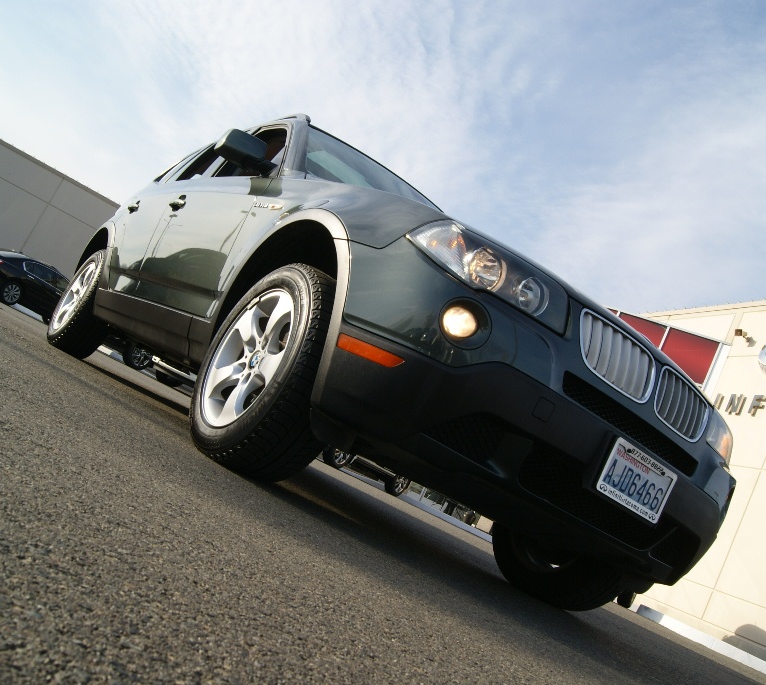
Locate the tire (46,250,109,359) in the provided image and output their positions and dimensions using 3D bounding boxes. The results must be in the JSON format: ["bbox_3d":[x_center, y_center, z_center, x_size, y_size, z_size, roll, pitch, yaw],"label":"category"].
[{"bbox_3d":[-1.812,-0.242,4.782,0.240,0.690,0.690,31,-10,-31],"label":"tire"}]

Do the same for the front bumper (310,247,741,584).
[{"bbox_3d":[0.597,0.354,2.337,1.840,0.570,0.500,31,-10,-31],"label":"front bumper"}]

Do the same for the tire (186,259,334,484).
[{"bbox_3d":[-0.339,0.088,2.430,0.240,0.690,0.690,31,-10,-31],"label":"tire"}]

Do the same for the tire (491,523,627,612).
[{"bbox_3d":[0.780,0.751,3.216,0.240,0.690,0.690,31,-10,-31],"label":"tire"}]

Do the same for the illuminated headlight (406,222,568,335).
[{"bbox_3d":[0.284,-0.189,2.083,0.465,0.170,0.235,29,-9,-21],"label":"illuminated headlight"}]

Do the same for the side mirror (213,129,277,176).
[{"bbox_3d":[-0.515,-0.740,2.984,0.245,0.170,0.200,31,-10,-31],"label":"side mirror"}]

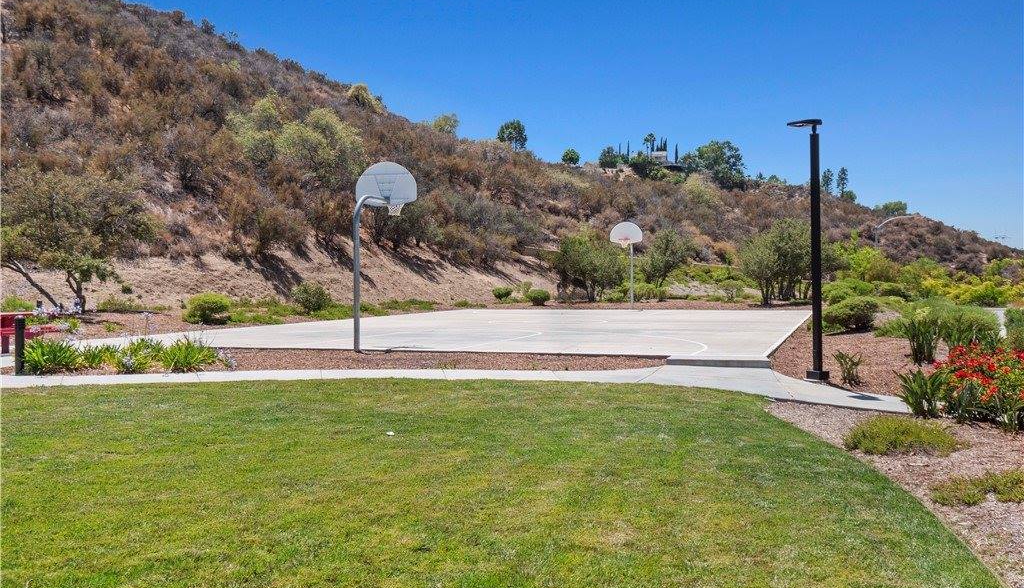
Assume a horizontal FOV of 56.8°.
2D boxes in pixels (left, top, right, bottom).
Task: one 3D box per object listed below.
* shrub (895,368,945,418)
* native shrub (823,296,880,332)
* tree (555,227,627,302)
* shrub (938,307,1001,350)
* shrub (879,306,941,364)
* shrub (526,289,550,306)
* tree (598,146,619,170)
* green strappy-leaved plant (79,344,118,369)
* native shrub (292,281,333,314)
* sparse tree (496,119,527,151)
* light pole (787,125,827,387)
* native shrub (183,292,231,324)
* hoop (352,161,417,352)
[{"bbox_3d":[4.649,1.130,10.800,0.570,0.560,0.560,-1,1,0],"label":"shrub"},{"bbox_3d":[9.240,0.545,25.800,1.600,0.950,1.500,-1,1,0],"label":"native shrub"},{"bbox_3d":[3.798,-1.465,47.000,3.600,3.720,3.400,-1,1,0],"label":"tree"},{"bbox_3d":[10.272,0.788,21.300,1.450,1.000,1.300,0,1,0],"label":"shrub"},{"bbox_3d":[7.451,0.785,17.700,1.180,1.070,1.050,0,1,0],"label":"shrub"},{"bbox_3d":[1.302,0.172,46.500,1.170,0.880,1.120,0,1,0],"label":"shrub"},{"bbox_3d":[23.957,-33.639,235.000,4.900,6.000,4.900,0,1,0],"label":"tree"},{"bbox_3d":[-7.120,1.076,16.300,0.690,0.420,0.620,-1,1,0],"label":"green strappy-leaved plant"},{"bbox_3d":[-7.229,0.127,34.300,1.420,1.220,1.350,0,1,0],"label":"native shrub"},{"bbox_3d":[-0.082,-26.035,155.000,4.800,5.400,4.800,0,1,0],"label":"sparse tree"},{"bbox_3d":[4.361,-0.656,13.900,0.620,3.830,0.360,0,1,13],"label":"light pole"},{"bbox_3d":[-9.731,0.453,30.200,1.500,1.000,1.400,-1,1,0],"label":"native shrub"},{"bbox_3d":[-2.715,-0.802,19.364,1.390,3.850,2.000,0,1,19],"label":"hoop"}]

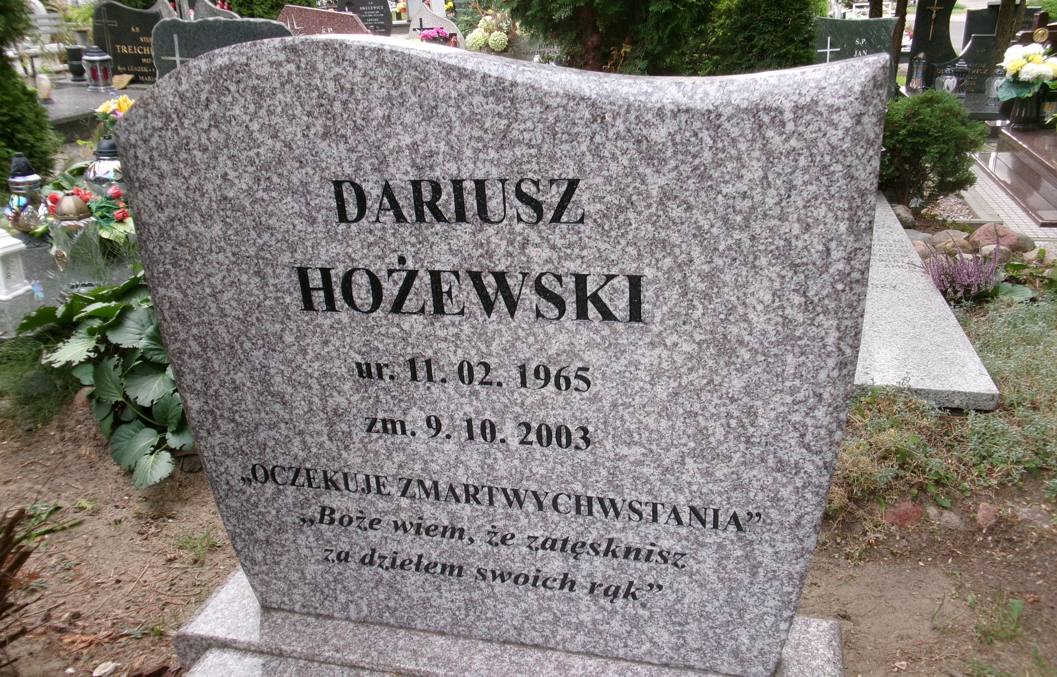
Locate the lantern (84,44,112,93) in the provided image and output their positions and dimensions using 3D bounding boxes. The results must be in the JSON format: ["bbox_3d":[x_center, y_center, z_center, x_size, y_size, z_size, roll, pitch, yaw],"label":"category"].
[{"bbox_3d":[-3.120,-1.958,6.200,0.205,0.310,0.205,3,24,15],"label":"lantern"}]

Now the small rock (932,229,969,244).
[{"bbox_3d":[1.640,-0.390,3.320,0.140,0.080,0.115,3,24,15],"label":"small rock"}]

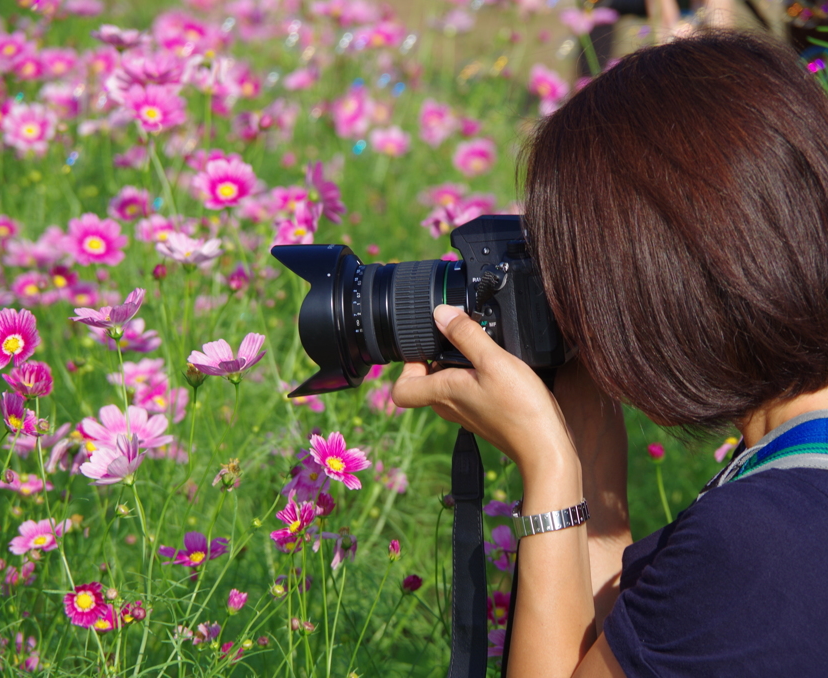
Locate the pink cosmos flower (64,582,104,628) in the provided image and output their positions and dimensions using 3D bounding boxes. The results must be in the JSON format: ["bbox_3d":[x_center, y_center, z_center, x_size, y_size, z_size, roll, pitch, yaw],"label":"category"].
[{"bbox_3d":[-0.212,0.172,3.700,0.028,0.030,0.012,-1,-14,-3],"label":"pink cosmos flower"}]

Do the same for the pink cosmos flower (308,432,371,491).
[{"bbox_3d":[-0.049,0.080,3.740,0.041,0.039,0.015,-2,-17,-8],"label":"pink cosmos flower"}]

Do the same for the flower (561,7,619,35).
[{"bbox_3d":[0.208,-0.378,6.800,0.058,0.028,0.055,0,6,0],"label":"flower"}]

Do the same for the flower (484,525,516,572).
[{"bbox_3d":[0.068,0.154,4.200,0.042,0.043,0.018,-2,-11,-12],"label":"flower"}]

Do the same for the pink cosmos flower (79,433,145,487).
[{"bbox_3d":[-0.198,0.078,3.760,0.042,0.031,0.040,-15,6,23],"label":"pink cosmos flower"}]

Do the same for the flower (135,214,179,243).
[{"bbox_3d":[-0.219,-0.094,4.900,0.040,0.018,0.038,0,49,0],"label":"flower"}]

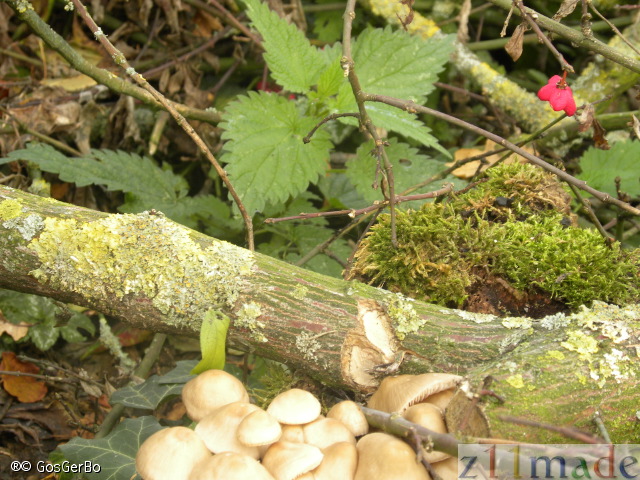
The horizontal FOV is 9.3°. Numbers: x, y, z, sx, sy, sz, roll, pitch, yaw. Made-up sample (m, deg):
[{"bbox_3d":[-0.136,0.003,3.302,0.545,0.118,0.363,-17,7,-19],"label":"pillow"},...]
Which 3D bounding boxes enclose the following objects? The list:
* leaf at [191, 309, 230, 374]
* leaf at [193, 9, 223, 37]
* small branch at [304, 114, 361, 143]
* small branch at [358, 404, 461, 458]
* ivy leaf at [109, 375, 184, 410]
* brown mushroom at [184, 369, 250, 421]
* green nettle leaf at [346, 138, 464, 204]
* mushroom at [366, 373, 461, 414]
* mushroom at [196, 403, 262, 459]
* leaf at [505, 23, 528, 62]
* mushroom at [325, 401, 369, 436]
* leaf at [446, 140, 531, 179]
[{"bbox_3d":[-0.048,0.045,1.730,0.017,0.030,0.009,0,28,0],"label":"leaf"},{"bbox_3d":[-0.055,-0.106,1.920,0.015,0.014,0.008,0,25,0],"label":"leaf"},{"bbox_3d":[0.005,-0.051,1.790,0.026,0.012,0.009,0,28,0],"label":"small branch"},{"bbox_3d":[0.039,0.082,1.690,0.052,0.009,0.009,26,35,17],"label":"small branch"},{"bbox_3d":[-0.077,0.068,1.750,0.033,0.007,0.027,7,29,13],"label":"ivy leaf"},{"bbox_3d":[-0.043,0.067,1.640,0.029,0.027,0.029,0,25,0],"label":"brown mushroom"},{"bbox_3d":[0.038,-0.031,1.780,0.056,0.012,0.042,16,48,16],"label":"green nettle leaf"},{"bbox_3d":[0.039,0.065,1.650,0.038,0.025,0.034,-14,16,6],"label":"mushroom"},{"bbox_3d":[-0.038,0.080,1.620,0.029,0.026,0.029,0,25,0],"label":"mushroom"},{"bbox_3d":[0.085,-0.085,1.690,0.011,0.018,0.007,0,25,0],"label":"leaf"},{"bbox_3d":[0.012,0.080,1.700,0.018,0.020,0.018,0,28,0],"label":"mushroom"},{"bbox_3d":[0.083,-0.040,1.940,0.041,0.011,0.024,0,28,0],"label":"leaf"}]

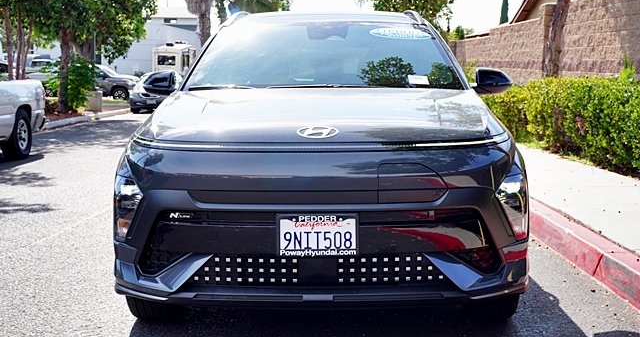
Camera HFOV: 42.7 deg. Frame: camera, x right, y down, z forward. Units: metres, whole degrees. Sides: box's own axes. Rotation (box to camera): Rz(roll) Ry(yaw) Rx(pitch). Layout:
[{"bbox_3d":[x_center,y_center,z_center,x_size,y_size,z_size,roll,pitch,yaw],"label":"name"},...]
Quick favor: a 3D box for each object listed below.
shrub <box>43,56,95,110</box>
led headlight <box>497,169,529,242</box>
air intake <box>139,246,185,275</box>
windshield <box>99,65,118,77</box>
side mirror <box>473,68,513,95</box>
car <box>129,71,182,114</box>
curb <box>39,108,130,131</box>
[{"bbox_3d":[-6.949,-2.376,22.600,1.420,1.450,1.300,0,7,0],"label":"shrub"},{"bbox_3d":[0.802,0.150,3.401,0.190,0.310,0.240,-1,6,-5],"label":"led headlight"},{"bbox_3d":[-0.637,0.377,3.330,0.210,0.115,0.120,1,6,10],"label":"air intake"},{"bbox_3d":[-9.700,-4.500,37.970,0.800,0.520,1.500,0,7,3],"label":"windshield"},{"bbox_3d":[0.982,-0.494,4.644,0.215,0.150,0.150,0,6,1],"label":"side mirror"},{"bbox_3d":[-5.370,-2.700,28.500,1.780,1.430,4.500,0,7,1],"label":"car"},{"bbox_3d":[-6.351,-1.395,22.703,0.200,0.150,9.000,0,6,0],"label":"curb"}]

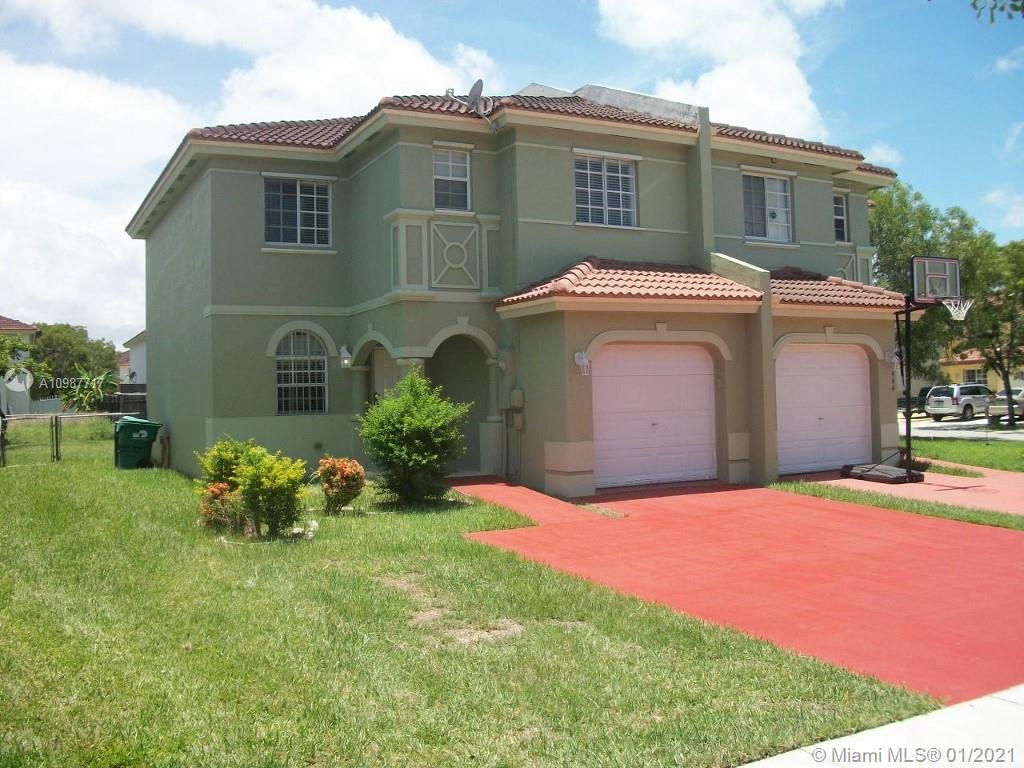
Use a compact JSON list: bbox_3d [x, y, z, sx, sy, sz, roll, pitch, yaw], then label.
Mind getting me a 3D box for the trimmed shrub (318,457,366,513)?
[{"bbox_3d":[-2.098,1.249,11.650,0.600,0.700,0.580,-1,0,-29],"label":"trimmed shrub"}]

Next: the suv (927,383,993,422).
[{"bbox_3d":[22.191,0.850,45.786,4.600,1.740,1.830,-1,0,-34],"label":"suv"}]

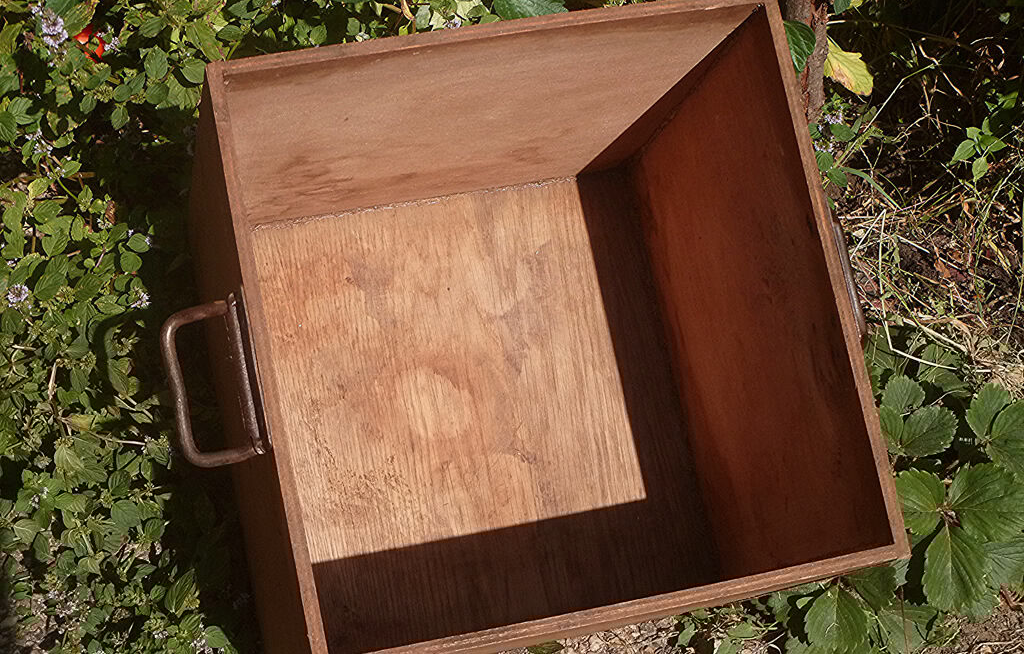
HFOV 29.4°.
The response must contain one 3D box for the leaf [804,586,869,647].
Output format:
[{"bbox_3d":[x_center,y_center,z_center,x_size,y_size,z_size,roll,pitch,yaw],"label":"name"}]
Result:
[{"bbox_3d":[0.275,0.245,1.647,0.054,0.017,0.057,-1,76,-9],"label":"leaf"}]

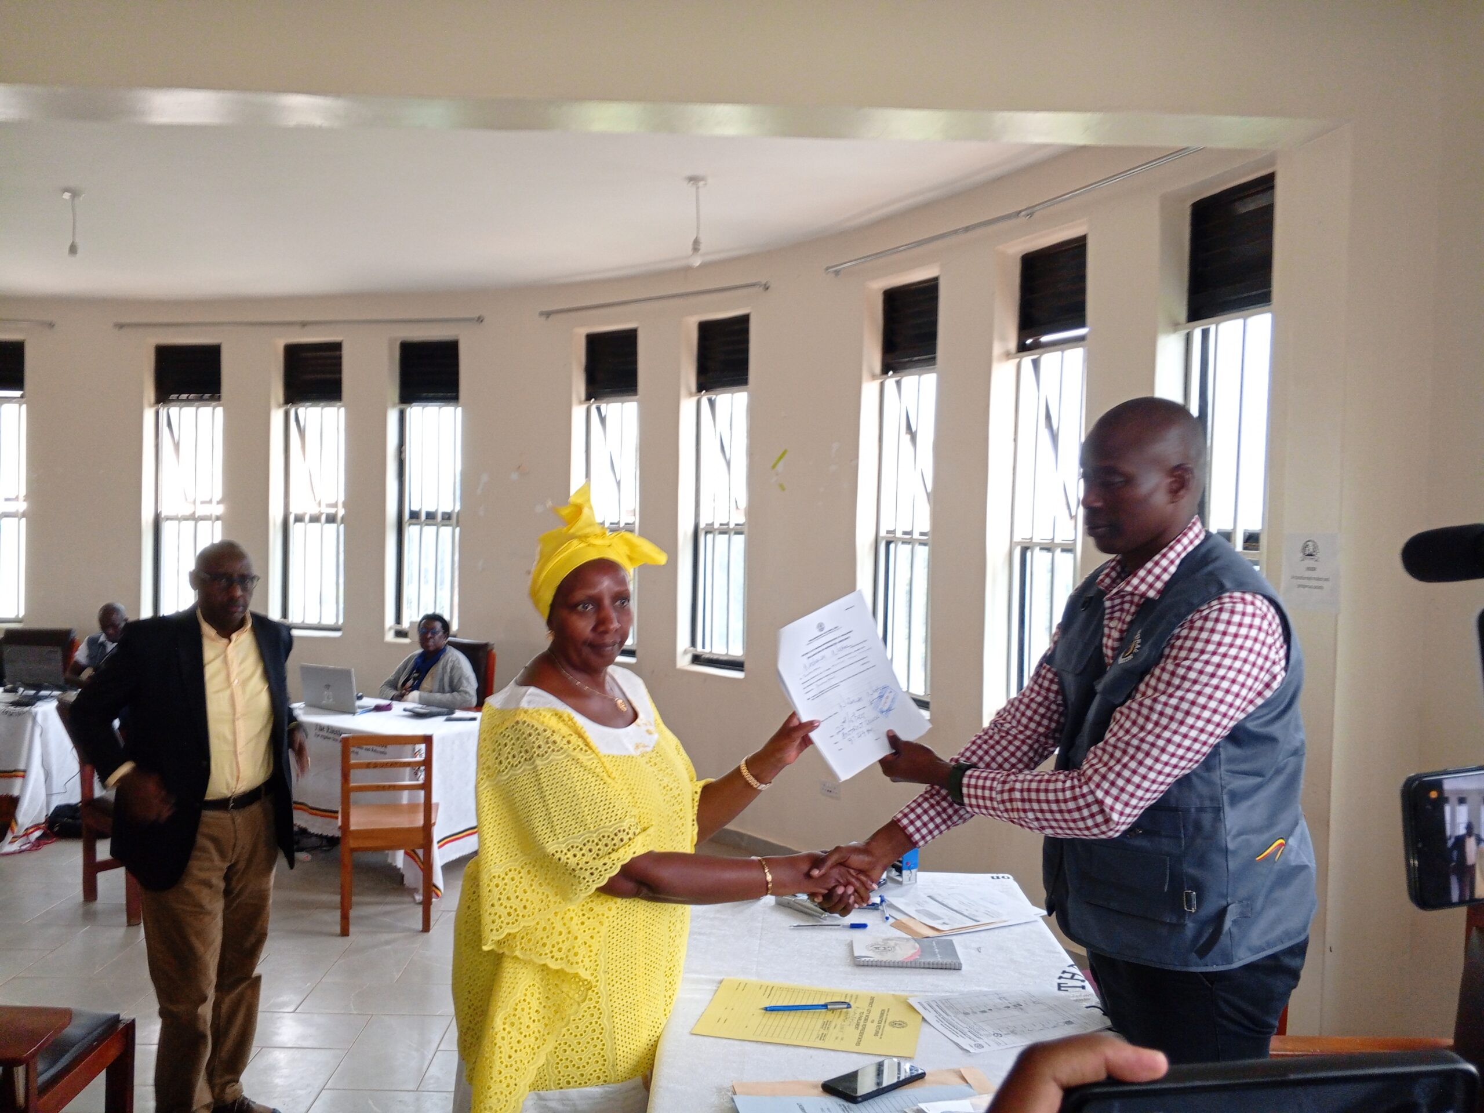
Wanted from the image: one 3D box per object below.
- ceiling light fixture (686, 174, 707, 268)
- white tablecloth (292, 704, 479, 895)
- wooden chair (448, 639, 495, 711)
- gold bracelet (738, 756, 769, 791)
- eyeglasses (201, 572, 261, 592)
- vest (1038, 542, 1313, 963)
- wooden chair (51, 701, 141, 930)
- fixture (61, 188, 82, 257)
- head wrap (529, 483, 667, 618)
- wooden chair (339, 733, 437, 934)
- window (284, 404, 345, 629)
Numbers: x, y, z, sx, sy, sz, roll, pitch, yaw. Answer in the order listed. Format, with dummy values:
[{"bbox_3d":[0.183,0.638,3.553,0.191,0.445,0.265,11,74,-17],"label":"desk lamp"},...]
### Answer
[{"bbox_3d":[-0.193,-1.455,5.020,0.090,0.400,0.090,1,1,0],"label":"ceiling light fixture"},{"bbox_3d":[-1.731,1.131,5.592,1.250,0.720,0.740,2,1,30],"label":"white tablecloth"},{"bbox_3d":[-1.748,0.987,6.239,0.600,1.060,0.640,2,1,30],"label":"wooden chair"},{"bbox_3d":[0.026,0.396,2.120,0.012,0.067,0.060,-38,-2,25],"label":"gold bracelet"},{"bbox_3d":[-1.442,0.072,3.230,0.140,0.047,0.145,13,8,40],"label":"eyeglasses"},{"bbox_3d":[0.700,0.293,1.890,0.380,0.670,0.470,1,1,-5],"label":"vest"},{"bbox_3d":[-2.590,1.063,5.031,0.580,0.920,0.500,0,2,-42],"label":"wooden chair"},{"bbox_3d":[-3.117,-1.552,5.380,0.095,0.315,0.095,1,1,0],"label":"fixture"},{"bbox_3d":[-0.268,-0.012,2.160,0.220,0.245,0.230,0,1,-37],"label":"head wrap"},{"bbox_3d":[-1.491,1.134,4.942,0.410,0.830,0.420,1,1,-13],"label":"wooden chair"},{"bbox_3d":[-2.915,-0.273,7.900,0.490,1.530,0.100,2,1,15],"label":"window"}]

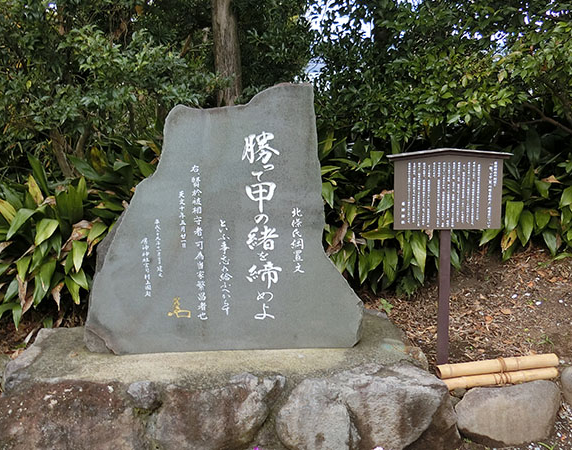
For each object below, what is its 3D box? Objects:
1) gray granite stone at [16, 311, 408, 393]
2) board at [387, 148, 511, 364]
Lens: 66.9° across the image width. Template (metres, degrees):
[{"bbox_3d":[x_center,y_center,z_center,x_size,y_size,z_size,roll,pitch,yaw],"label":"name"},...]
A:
[{"bbox_3d":[-0.402,0.882,2.760,2.350,0.160,0.820,-1,8,-1],"label":"gray granite stone"},{"bbox_3d":[0.987,0.230,2.641,0.730,1.350,0.120,0,8,5],"label":"board"}]

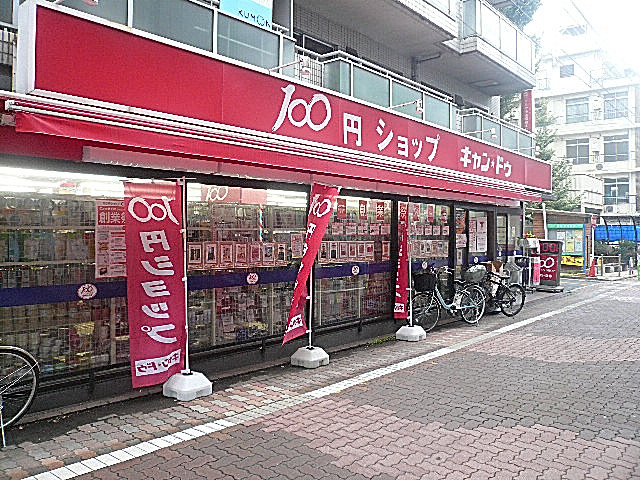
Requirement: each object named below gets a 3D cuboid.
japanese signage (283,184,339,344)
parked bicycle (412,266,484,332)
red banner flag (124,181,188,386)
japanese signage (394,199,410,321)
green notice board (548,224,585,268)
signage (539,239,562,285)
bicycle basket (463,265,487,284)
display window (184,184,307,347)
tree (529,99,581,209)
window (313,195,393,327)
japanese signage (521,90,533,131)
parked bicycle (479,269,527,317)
[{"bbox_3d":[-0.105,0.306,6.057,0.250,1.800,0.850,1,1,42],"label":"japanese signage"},{"bbox_3d":[2.060,0.888,8.130,1.780,0.990,0.560,0,1,-37],"label":"parked bicycle"},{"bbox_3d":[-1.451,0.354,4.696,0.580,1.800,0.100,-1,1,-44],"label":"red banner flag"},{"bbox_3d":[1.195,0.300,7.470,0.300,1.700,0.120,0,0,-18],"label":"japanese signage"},{"bbox_3d":[10.107,0.307,21.200,1.450,1.880,0.200,0,0,25],"label":"green notice board"},{"bbox_3d":[6.010,0.597,13.450,0.500,1.140,0.250,0,1,42],"label":"signage"},{"bbox_3d":[2.671,0.602,8.950,0.310,0.310,0.360,0,1,-28],"label":"bicycle basket"},{"bbox_3d":[-0.733,0.275,5.833,0.100,1.660,1.750,0,1,42],"label":"display window"},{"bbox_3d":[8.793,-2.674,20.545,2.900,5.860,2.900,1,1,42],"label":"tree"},{"bbox_3d":[0.477,0.299,7.238,0.120,1.740,1.810,1,1,42],"label":"window"},{"bbox_3d":[6.037,-3.695,15.059,0.380,1.350,0.180,1,1,42],"label":"japanese signage"},{"bbox_3d":[3.047,0.926,9.200,1.600,0.950,0.550,0,1,-28],"label":"parked bicycle"}]

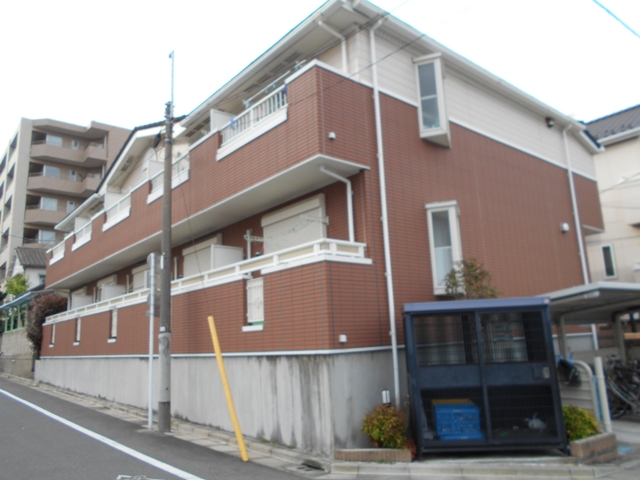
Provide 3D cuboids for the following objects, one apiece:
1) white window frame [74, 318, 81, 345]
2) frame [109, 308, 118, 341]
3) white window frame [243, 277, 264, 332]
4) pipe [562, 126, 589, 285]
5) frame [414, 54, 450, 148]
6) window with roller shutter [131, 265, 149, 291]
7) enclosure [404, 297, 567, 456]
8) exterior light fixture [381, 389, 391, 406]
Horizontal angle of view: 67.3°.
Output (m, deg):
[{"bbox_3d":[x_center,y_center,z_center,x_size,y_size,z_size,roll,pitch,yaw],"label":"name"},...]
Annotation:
[{"bbox_3d":[-7.961,3.031,15.947,0.150,0.840,0.620,7,-15,-39],"label":"white window frame"},{"bbox_3d":[-5.599,2.353,13.195,0.150,0.840,0.620,7,-15,-39],"label":"frame"},{"bbox_3d":[-1.022,1.067,7.855,0.150,0.840,0.640,7,-15,-39],"label":"white window frame"},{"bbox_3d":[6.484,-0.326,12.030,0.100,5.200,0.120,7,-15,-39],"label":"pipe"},{"bbox_3d":[2.056,-2.514,8.751,0.520,1.520,0.480,-6,-12,15],"label":"frame"},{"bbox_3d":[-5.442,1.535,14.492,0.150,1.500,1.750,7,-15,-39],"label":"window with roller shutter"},{"bbox_3d":[2.068,1.775,6.349,1.820,1.880,0.810,-3,-11,1],"label":"enclosure"},{"bbox_3d":[0.910,2.163,6.600,0.110,0.220,0.110,7,-15,-39],"label":"exterior light fixture"}]

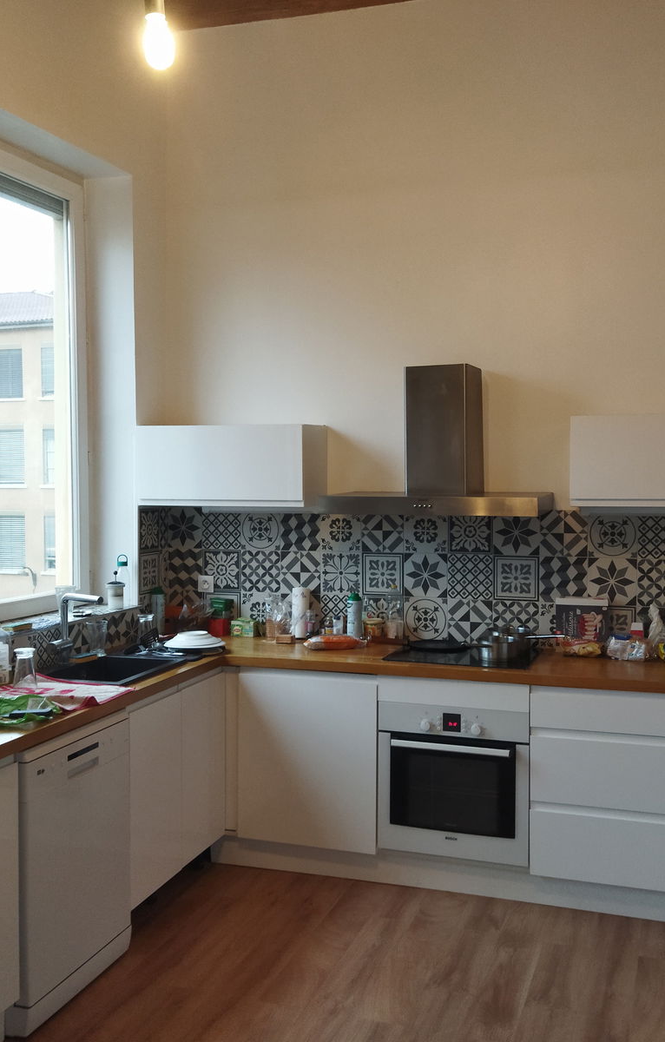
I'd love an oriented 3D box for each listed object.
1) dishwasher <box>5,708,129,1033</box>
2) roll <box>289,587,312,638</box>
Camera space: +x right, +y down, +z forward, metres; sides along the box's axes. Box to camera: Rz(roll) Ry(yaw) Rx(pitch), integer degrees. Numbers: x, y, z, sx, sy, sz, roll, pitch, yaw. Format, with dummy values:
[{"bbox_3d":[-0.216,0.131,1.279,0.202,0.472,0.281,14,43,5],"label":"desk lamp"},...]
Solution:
[{"bbox_3d":[-1.079,1.084,3.576,0.597,0.850,0.597,1,4,21],"label":"dishwasher"},{"bbox_3d":[-0.134,0.414,4.864,0.084,0.222,0.084,1,4,21],"label":"roll"}]

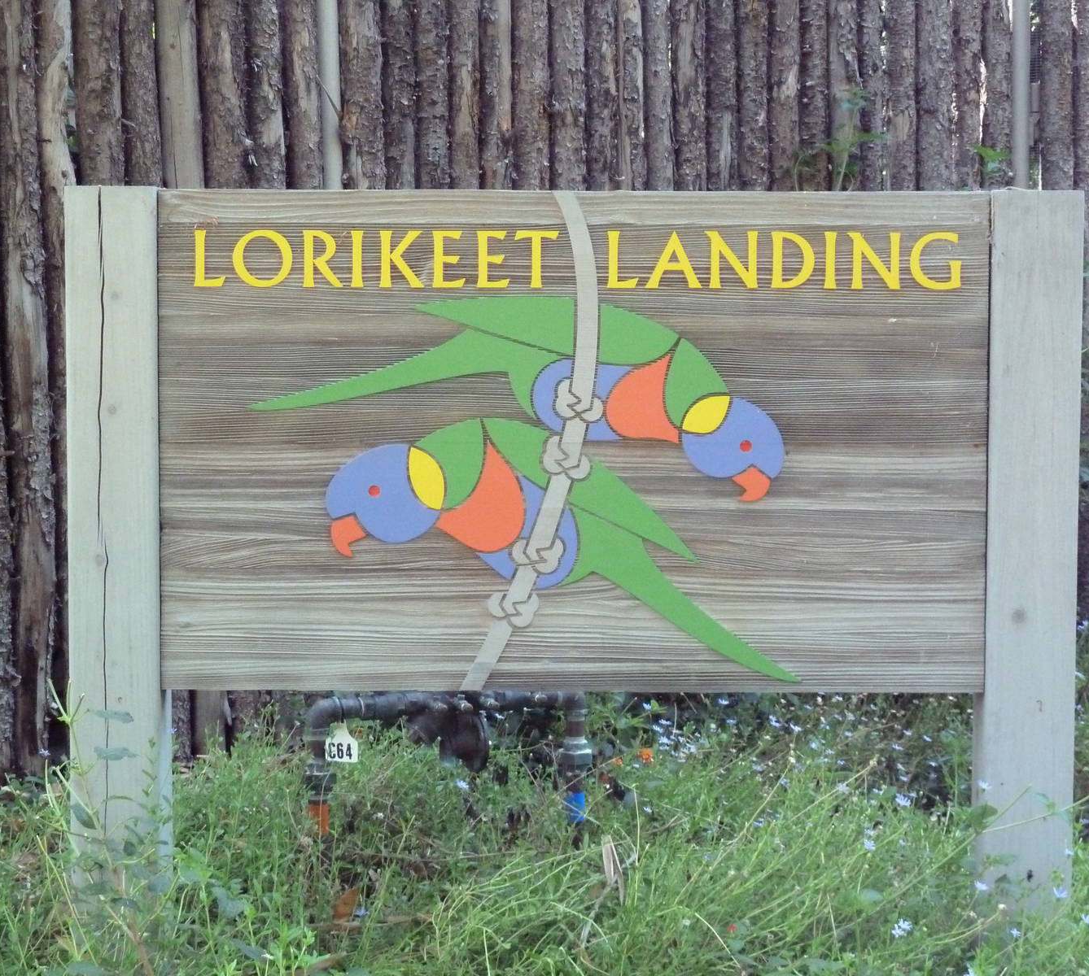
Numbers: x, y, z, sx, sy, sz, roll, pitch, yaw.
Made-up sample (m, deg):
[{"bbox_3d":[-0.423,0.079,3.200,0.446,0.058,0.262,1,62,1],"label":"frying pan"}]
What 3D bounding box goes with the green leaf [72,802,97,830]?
[{"bbox_3d":[-0.693,0.495,4.080,0.030,0.056,0.015,-41,-12,-18],"label":"green leaf"}]

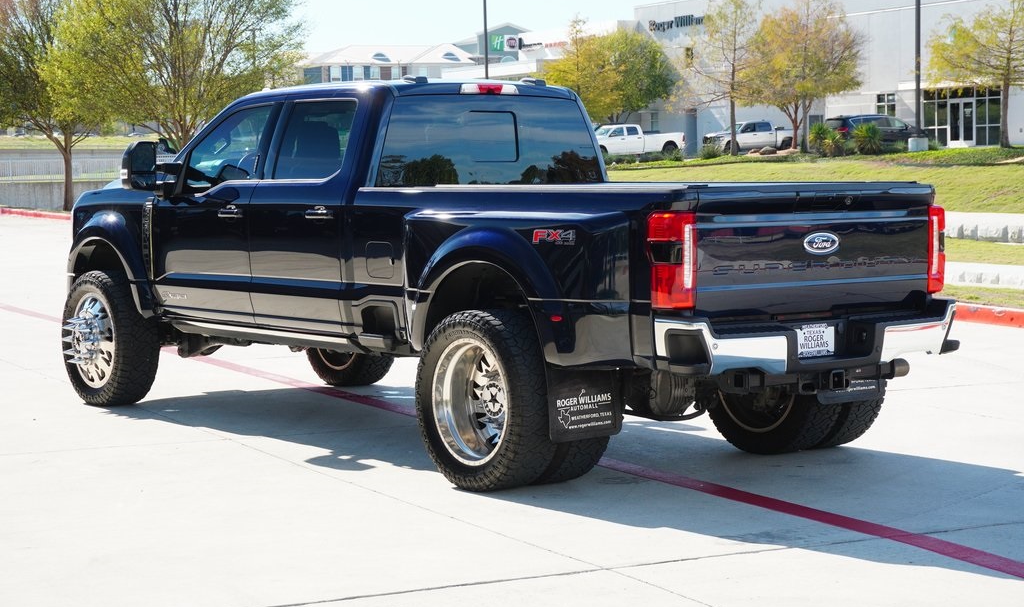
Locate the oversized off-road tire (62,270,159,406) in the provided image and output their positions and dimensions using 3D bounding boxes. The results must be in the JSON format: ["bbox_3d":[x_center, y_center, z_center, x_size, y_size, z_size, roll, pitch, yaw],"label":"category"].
[{"bbox_3d":[-2.700,0.242,14.017,0.290,0.890,0.890,-3,5,-38],"label":"oversized off-road tire"}]

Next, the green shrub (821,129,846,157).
[{"bbox_3d":[12.087,-6.015,78.000,0.970,1.060,0.970,0,4,0],"label":"green shrub"}]

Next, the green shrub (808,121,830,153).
[{"bbox_3d":[16.924,-9.094,114.000,1.300,1.750,1.300,-1,4,0],"label":"green shrub"}]

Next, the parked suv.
[{"bbox_3d":[19.731,-9.258,112.000,5.170,1.777,2.020,-2,4,-18],"label":"parked suv"}]

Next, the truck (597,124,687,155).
[{"bbox_3d":[6.740,-9.263,119.000,6.500,2.000,2.020,-2,4,-17],"label":"truck"}]

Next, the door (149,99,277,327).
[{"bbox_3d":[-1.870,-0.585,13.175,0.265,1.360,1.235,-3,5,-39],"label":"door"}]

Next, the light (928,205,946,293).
[{"bbox_3d":[2.145,-0.283,10.721,0.170,0.450,0.190,-3,5,-38],"label":"light"}]

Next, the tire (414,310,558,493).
[{"bbox_3d":[-0.120,0.485,10.369,0.290,0.890,0.890,-3,5,-38],"label":"tire"}]

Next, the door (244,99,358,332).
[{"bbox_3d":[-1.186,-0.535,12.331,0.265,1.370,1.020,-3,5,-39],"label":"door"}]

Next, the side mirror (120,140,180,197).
[{"bbox_3d":[-2.302,-0.849,13.191,0.390,0.370,0.210,-3,5,-39],"label":"side mirror"}]

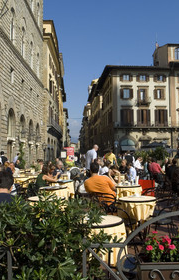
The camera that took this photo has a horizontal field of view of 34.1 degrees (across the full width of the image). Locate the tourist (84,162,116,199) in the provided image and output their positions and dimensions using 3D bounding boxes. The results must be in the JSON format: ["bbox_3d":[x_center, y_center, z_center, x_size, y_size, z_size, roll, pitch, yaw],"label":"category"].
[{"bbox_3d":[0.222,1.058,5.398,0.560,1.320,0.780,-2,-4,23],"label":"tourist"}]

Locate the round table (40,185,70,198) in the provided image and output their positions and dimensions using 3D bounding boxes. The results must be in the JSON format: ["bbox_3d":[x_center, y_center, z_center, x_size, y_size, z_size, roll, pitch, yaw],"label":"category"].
[{"bbox_3d":[-0.757,1.408,6.230,0.620,0.740,0.620,-1,-3,0],"label":"round table"}]

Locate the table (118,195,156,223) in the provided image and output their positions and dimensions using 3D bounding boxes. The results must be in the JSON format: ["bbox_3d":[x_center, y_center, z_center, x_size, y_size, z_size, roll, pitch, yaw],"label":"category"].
[{"bbox_3d":[0.807,1.356,4.861,0.650,0.740,0.650,0,-3,0],"label":"table"}]

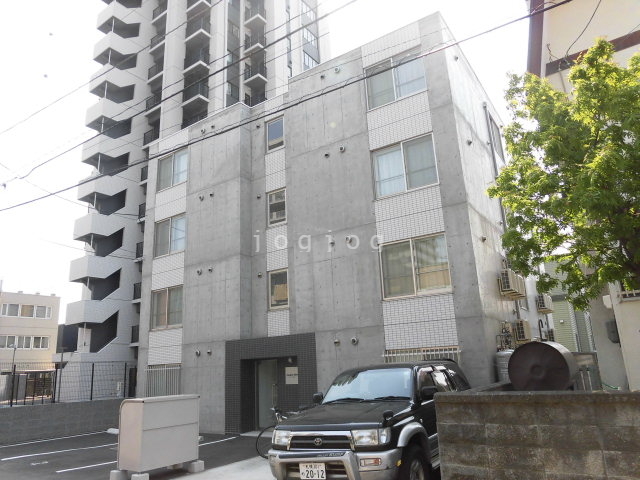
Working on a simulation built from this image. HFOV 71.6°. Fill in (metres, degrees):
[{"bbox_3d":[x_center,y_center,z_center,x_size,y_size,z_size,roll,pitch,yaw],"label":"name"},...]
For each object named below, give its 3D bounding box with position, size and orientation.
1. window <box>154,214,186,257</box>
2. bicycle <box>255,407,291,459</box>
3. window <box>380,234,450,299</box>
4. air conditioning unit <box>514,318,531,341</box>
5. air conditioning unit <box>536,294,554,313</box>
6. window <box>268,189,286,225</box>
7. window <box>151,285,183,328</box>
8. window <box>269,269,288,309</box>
[{"bbox_3d":[-5.274,-0.112,15.680,1.690,1.360,0.120,-12,-18,32],"label":"window"},{"bbox_3d":[-0.479,3.981,9.236,1.680,1.020,0.570,2,-15,-16],"label":"bicycle"},{"bbox_3d":[2.198,0.646,10.306,1.680,1.360,0.110,-12,-17,32],"label":"window"},{"bbox_3d":[5.353,2.376,11.717,0.240,0.540,0.800,-12,-18,32],"label":"air conditioning unit"},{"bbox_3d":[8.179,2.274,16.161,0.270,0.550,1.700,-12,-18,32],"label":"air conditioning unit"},{"bbox_3d":[-1.316,-0.973,13.808,0.780,1.160,0.120,-12,-18,32],"label":"window"},{"bbox_3d":[-5.152,2.308,15.034,1.690,1.360,0.120,-12,-18,32],"label":"window"},{"bbox_3d":[-1.196,1.466,13.159,0.780,1.160,0.120,-12,-18,32],"label":"window"}]

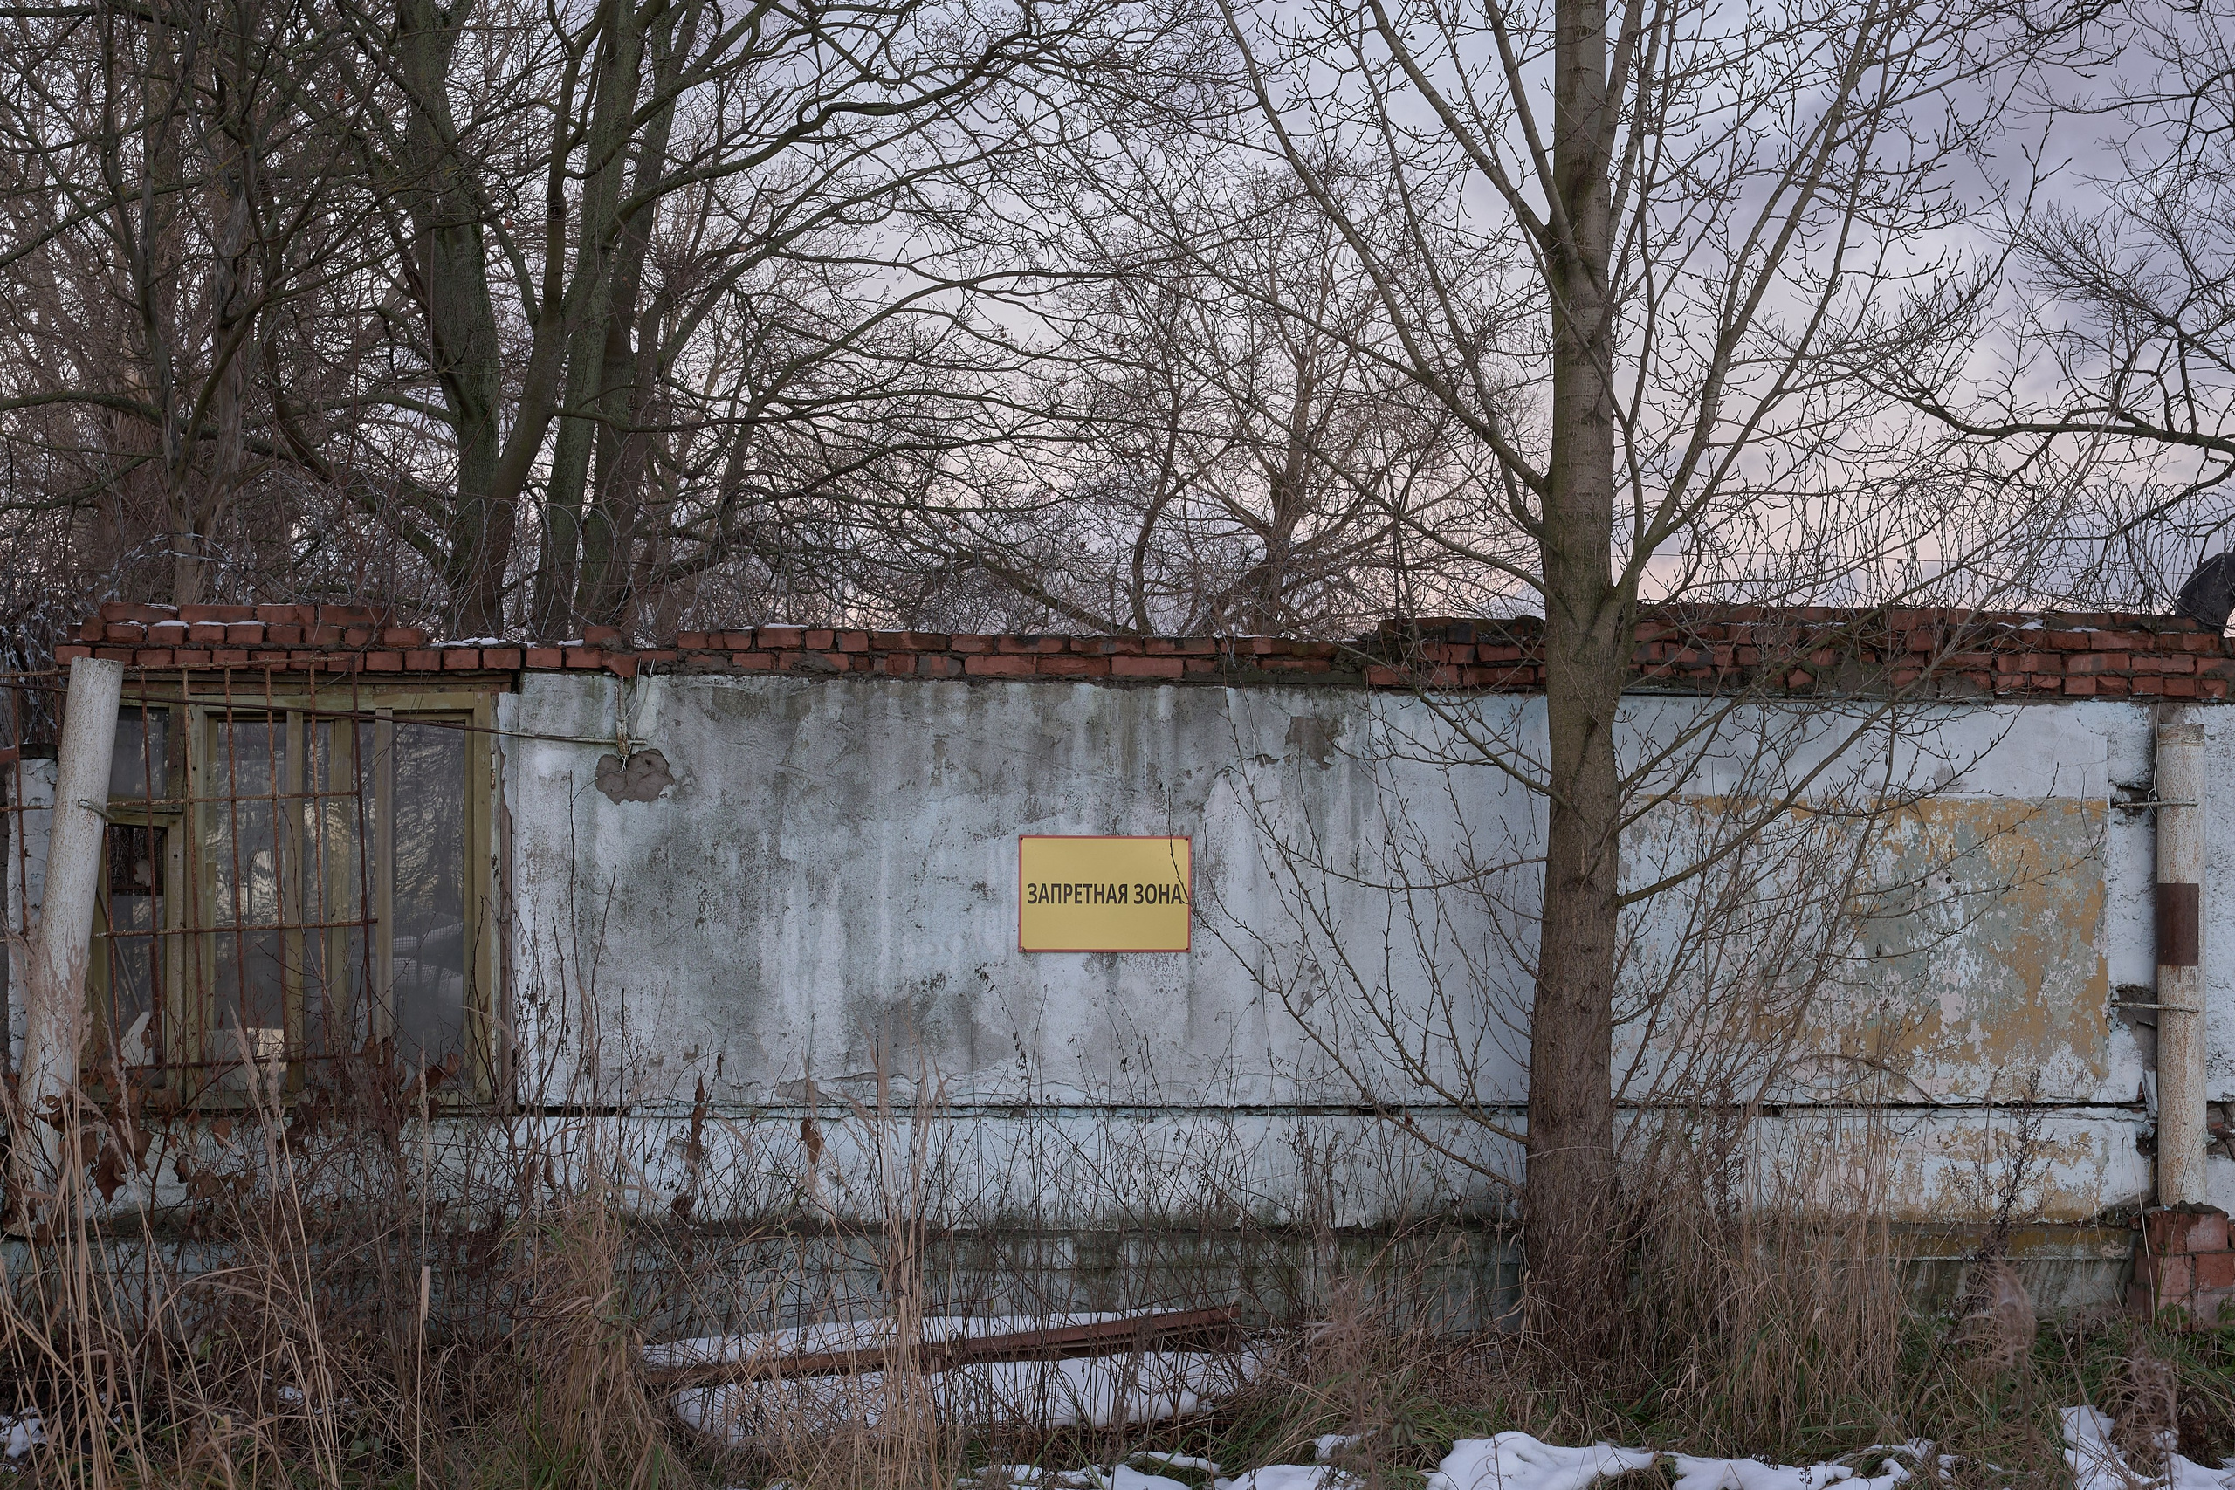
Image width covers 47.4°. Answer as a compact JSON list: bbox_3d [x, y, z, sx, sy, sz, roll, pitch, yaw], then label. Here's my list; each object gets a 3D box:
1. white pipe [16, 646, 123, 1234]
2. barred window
[{"bbox_3d":[-3.386,0.608,8.210,0.170,1.786,0.170,5,-3,-7],"label":"white pipe"},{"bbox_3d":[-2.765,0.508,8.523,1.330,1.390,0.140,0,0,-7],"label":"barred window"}]

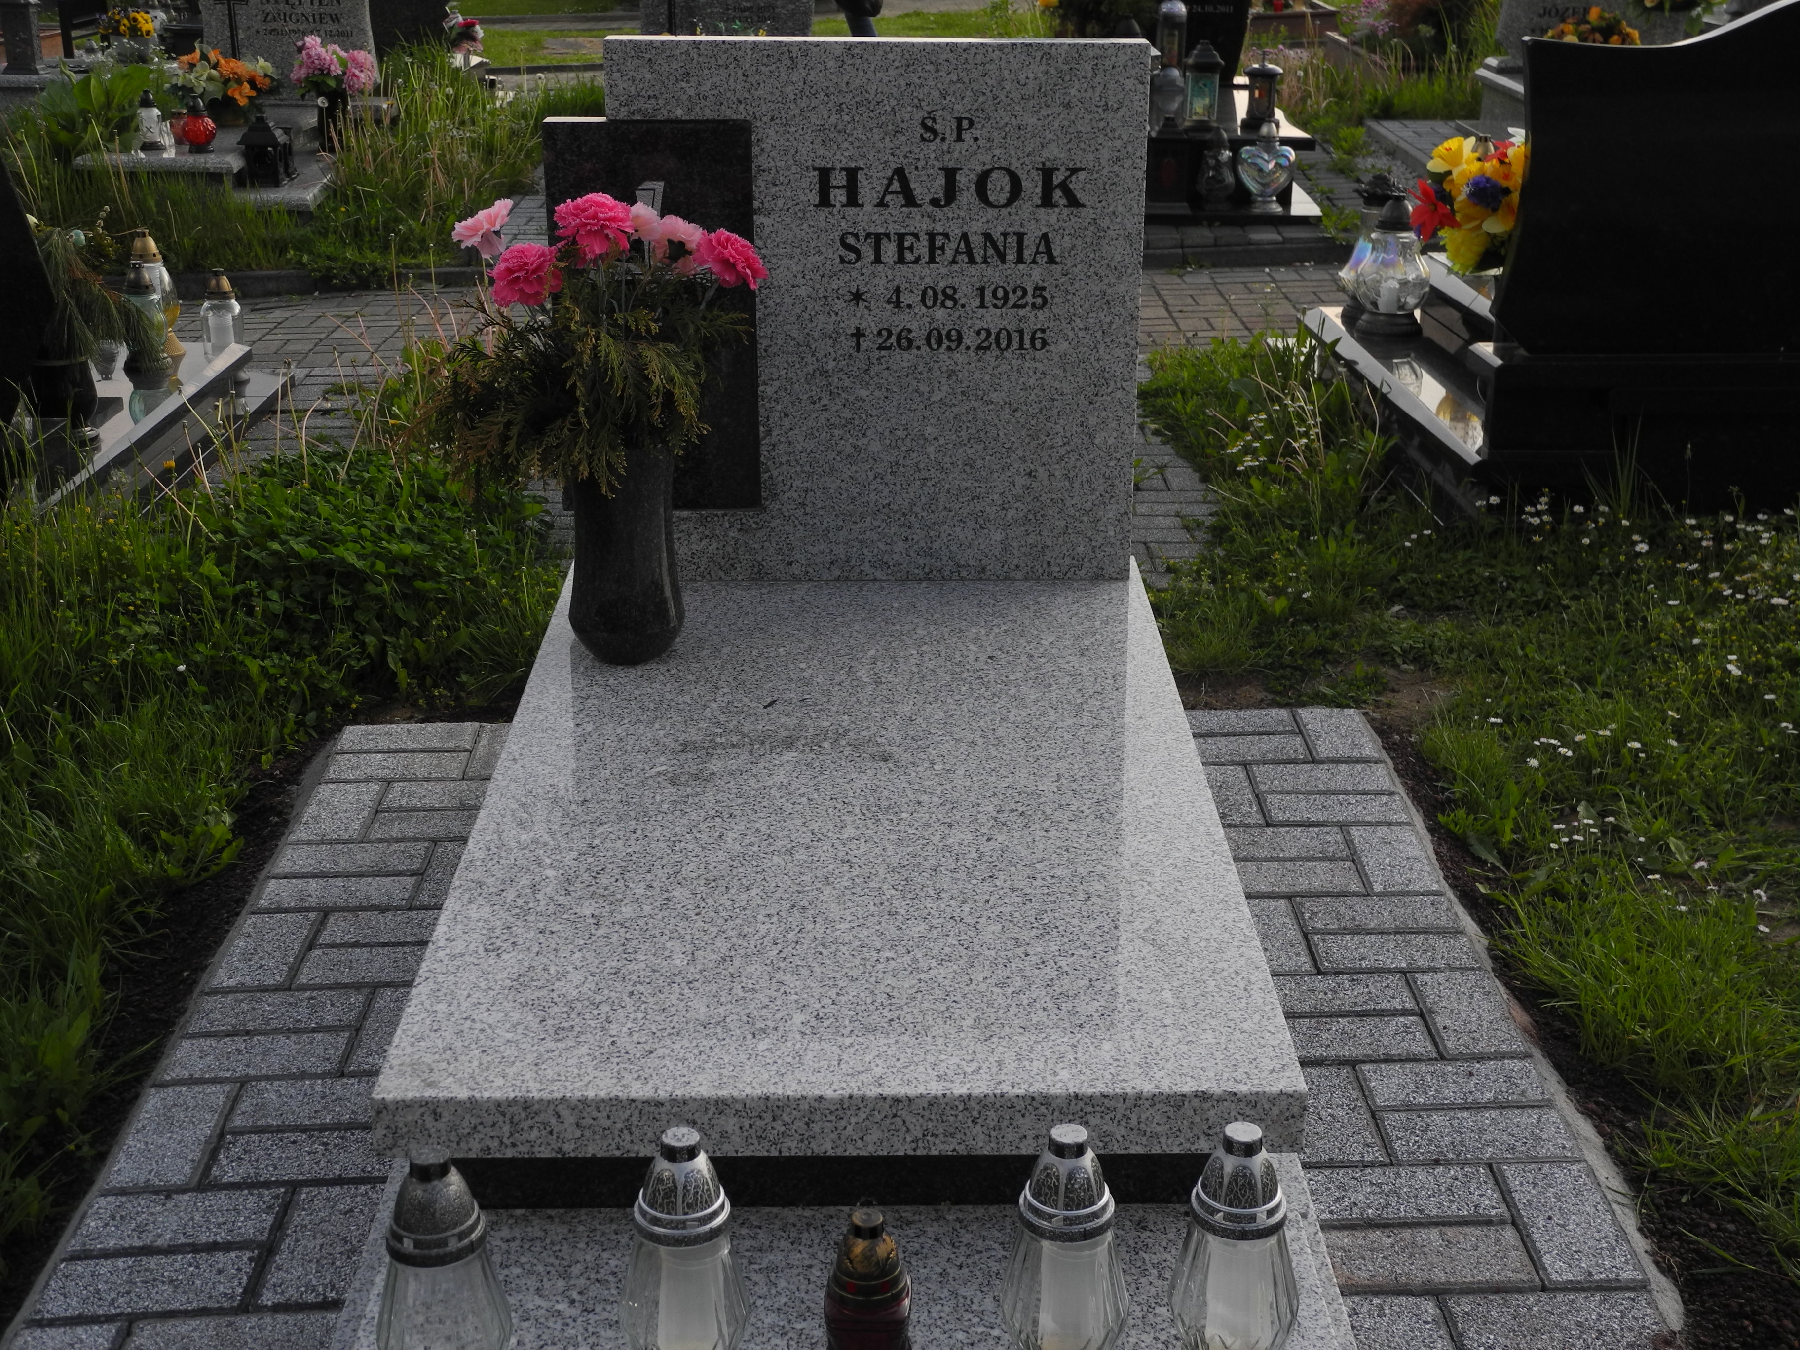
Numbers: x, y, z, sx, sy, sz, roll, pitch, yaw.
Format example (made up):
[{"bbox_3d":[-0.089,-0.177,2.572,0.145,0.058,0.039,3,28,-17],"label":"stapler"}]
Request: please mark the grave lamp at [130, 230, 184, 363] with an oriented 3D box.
[{"bbox_3d":[-2.007,-1.024,6.263,0.147,0.330,0.147,0,21,0],"label":"grave lamp"}]

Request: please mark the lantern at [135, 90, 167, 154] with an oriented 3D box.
[{"bbox_3d":[-2.993,-2.216,9.336,0.102,0.226,0.102,0,21,0],"label":"lantern"}]

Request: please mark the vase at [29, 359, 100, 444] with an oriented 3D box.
[{"bbox_3d":[-1.962,-0.651,5.499,0.149,0.178,0.149,0,21,0],"label":"vase"}]

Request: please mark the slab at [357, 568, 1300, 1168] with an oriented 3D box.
[{"bbox_3d":[-0.058,0.127,2.696,0.802,0.061,1.435,0,22,-1],"label":"slab"}]

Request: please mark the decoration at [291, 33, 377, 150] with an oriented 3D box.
[{"bbox_3d":[-2.408,-2.468,9.940,0.360,0.479,0.320,0,21,0],"label":"decoration"}]

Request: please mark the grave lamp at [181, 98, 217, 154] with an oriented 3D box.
[{"bbox_3d":[-2.773,-2.182,9.257,0.125,0.216,0.125,0,21,0],"label":"grave lamp"}]

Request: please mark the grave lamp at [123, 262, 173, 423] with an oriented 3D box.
[{"bbox_3d":[-1.971,-0.932,6.081,0.118,0.286,0.118,0,21,0],"label":"grave lamp"}]

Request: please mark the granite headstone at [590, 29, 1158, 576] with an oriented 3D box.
[{"bbox_3d":[-0.049,-0.483,3.160,0.739,0.730,0.105,0,21,-1],"label":"granite headstone"}]

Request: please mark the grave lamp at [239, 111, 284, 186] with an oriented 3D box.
[{"bbox_3d":[-2.502,-2.069,9.190,0.155,0.270,0.155,0,21,0],"label":"grave lamp"}]

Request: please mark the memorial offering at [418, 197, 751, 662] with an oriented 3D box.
[{"bbox_3d":[-0.380,-0.298,2.892,0.415,0.585,0.340,-1,21,0],"label":"memorial offering"}]

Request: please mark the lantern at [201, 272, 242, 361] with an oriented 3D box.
[{"bbox_3d":[-1.832,-0.948,6.339,0.114,0.303,0.114,0,21,0],"label":"lantern"}]

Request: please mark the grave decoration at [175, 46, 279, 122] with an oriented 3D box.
[{"bbox_3d":[-2.878,-2.521,9.986,0.430,0.331,0.360,0,21,0],"label":"grave decoration"}]

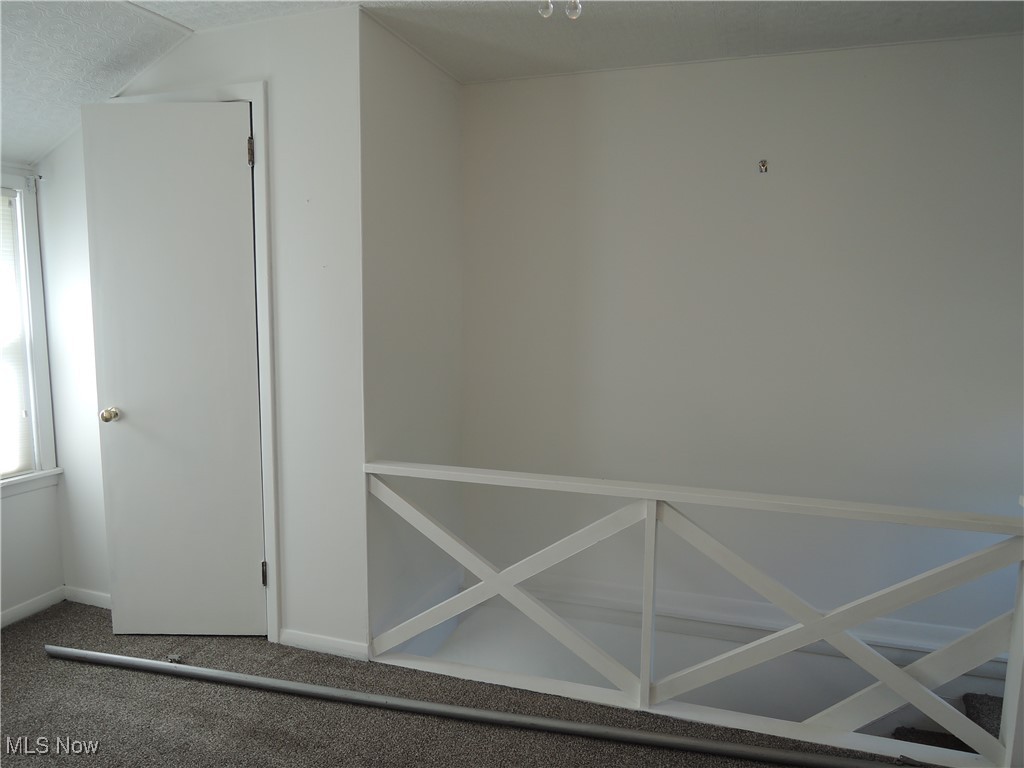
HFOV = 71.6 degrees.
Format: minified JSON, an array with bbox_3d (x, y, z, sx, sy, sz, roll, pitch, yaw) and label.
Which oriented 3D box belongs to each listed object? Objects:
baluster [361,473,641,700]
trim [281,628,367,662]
[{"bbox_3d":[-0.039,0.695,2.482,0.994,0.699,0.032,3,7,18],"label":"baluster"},{"bbox_3d":[-0.711,0.989,2.690,0.379,0.062,0.016,3,7,18],"label":"trim"}]

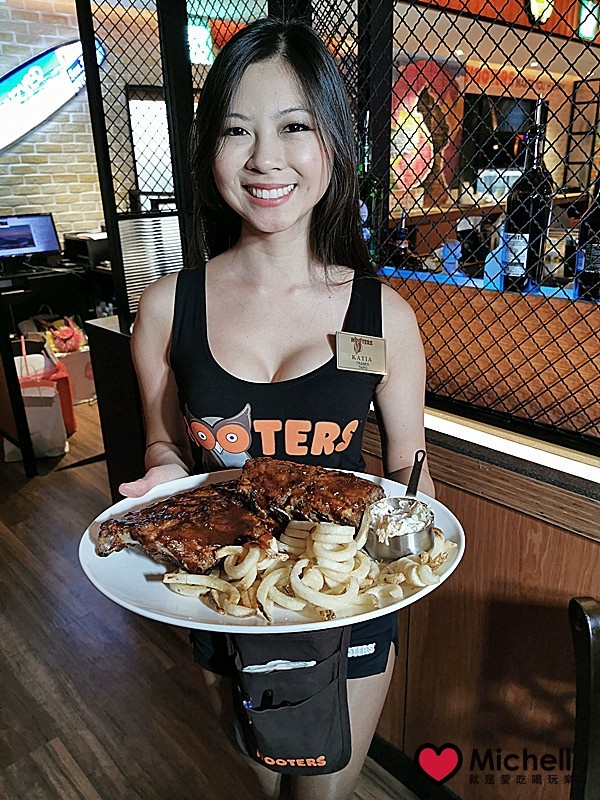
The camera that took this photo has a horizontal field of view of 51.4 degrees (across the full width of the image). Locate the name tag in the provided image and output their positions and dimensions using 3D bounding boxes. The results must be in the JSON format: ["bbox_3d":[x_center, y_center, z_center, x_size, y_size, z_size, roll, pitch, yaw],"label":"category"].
[{"bbox_3d":[0.074,-0.058,0.755,0.068,0.045,0.006,2,-6,-29],"label":"name tag"}]

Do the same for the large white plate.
[{"bbox_3d":[-0.027,0.139,0.614,0.365,0.032,0.270,0,22,5],"label":"large white plate"}]

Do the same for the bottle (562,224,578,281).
[{"bbox_3d":[1.200,-0.645,2.770,0.072,0.245,0.072,6,22,21],"label":"bottle"}]

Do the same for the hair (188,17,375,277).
[{"bbox_3d":[-0.026,-0.298,0.779,0.230,0.320,0.210,-1,20,-2],"label":"hair"}]

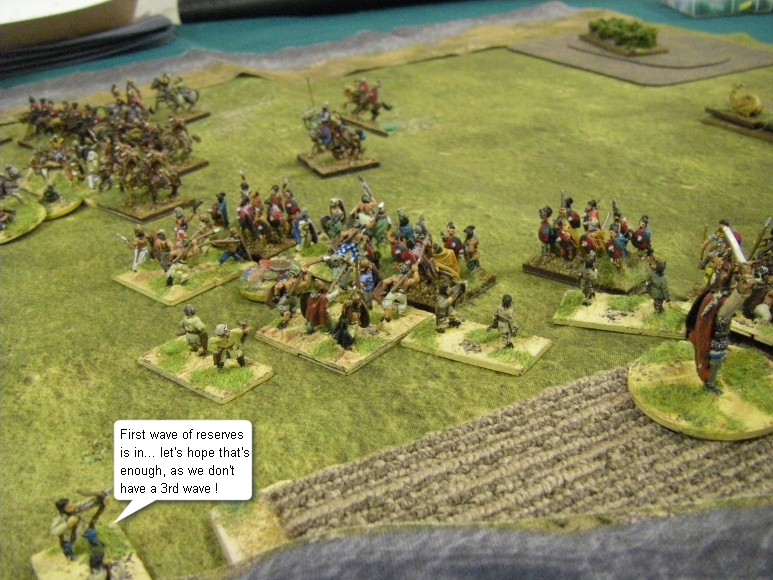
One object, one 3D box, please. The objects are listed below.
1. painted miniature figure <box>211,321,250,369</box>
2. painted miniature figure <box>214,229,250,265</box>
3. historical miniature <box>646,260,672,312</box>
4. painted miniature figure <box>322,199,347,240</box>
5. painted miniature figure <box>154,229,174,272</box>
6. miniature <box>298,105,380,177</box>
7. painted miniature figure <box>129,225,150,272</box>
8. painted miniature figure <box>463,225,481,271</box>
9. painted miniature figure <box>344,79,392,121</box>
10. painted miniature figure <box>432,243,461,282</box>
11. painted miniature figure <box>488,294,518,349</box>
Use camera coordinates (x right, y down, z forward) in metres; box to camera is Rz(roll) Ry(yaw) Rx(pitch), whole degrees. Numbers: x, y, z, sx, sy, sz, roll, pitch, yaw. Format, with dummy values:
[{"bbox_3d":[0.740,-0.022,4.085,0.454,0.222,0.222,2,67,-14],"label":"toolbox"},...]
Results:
[{"bbox_3d":[-0.046,0.015,0.249,0.009,0.014,0.008,-27,33,-38],"label":"painted miniature figure"},{"bbox_3d":[-0.058,-0.017,0.318,0.012,0.013,0.007,-16,28,-22],"label":"painted miniature figure"},{"bbox_3d":[0.084,-0.001,0.259,0.007,0.017,0.005,-14,27,-20],"label":"historical miniature"},{"bbox_3d":[-0.020,-0.027,0.329,0.009,0.018,0.007,14,31,36],"label":"painted miniature figure"},{"bbox_3d":[-0.084,-0.015,0.318,0.007,0.017,0.006,8,28,27],"label":"painted miniature figure"},{"bbox_3d":[-0.026,-0.077,0.429,0.030,0.026,0.040,-14,27,-19],"label":"miniature"},{"bbox_3d":[-0.094,-0.016,0.322,0.008,0.018,0.007,-10,25,-9],"label":"painted miniature figure"},{"bbox_3d":[0.029,-0.015,0.292,0.006,0.017,0.006,-1,25,9],"label":"painted miniature figure"},{"bbox_3d":[-0.011,-0.111,0.493,0.026,0.023,0.011,1,26,11],"label":"painted miniature figure"},{"bbox_3d":[0.020,-0.009,0.285,0.009,0.016,0.008,-4,26,0],"label":"painted miniature figure"},{"bbox_3d":[0.034,0.009,0.246,0.008,0.017,0.006,0,26,9],"label":"painted miniature figure"}]

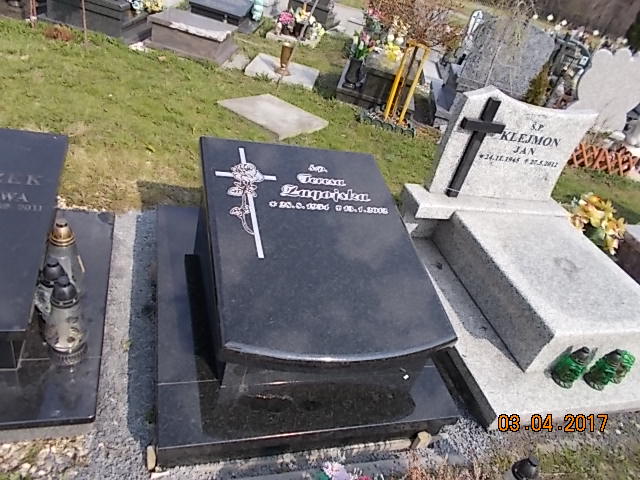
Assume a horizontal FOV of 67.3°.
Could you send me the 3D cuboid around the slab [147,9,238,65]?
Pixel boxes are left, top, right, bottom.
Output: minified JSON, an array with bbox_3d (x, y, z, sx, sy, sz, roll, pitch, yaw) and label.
[{"bbox_3d":[-1.229,-2.045,4.777,0.730,0.280,0.830,14,35,-6],"label":"slab"}]

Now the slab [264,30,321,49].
[{"bbox_3d":[-0.339,-2.634,6.208,0.620,0.100,0.550,13,35,-8],"label":"slab"}]

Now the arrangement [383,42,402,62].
[{"bbox_3d":[0.730,-1.844,4.725,0.180,0.160,0.180,17,35,-2],"label":"arrangement"}]

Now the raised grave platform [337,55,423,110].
[{"bbox_3d":[0.630,-1.679,4.907,0.720,0.350,1.200,17,35,-2],"label":"raised grave platform"}]

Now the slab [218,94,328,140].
[{"bbox_3d":[-0.361,-0.955,3.729,0.610,0.055,0.610,31,36,24],"label":"slab"}]

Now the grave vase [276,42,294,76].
[{"bbox_3d":[-0.305,-1.722,4.575,0.120,0.280,0.120,3,38,-21],"label":"grave vase"}]

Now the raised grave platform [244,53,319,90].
[{"bbox_3d":[-0.351,-1.676,4.832,0.650,0.060,0.640,14,32,-2],"label":"raised grave platform"}]

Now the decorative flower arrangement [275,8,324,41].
[{"bbox_3d":[-0.295,-2.767,6.111,0.560,0.320,0.380,13,35,-8],"label":"decorative flower arrangement"}]

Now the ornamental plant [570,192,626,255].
[{"bbox_3d":[1.573,-0.083,2.736,0.230,0.310,0.280,3,38,-21],"label":"ornamental plant"}]

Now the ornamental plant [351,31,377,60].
[{"bbox_3d":[0.428,-1.781,4.458,0.210,0.230,0.210,17,35,-2],"label":"ornamental plant"}]

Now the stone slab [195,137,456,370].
[{"bbox_3d":[-0.014,-0.010,1.850,0.808,0.058,1.079,3,46,-21],"label":"stone slab"}]

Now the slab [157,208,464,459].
[{"bbox_3d":[-0.136,0.267,1.951,1.000,0.093,1.164,3,38,-21],"label":"slab"}]

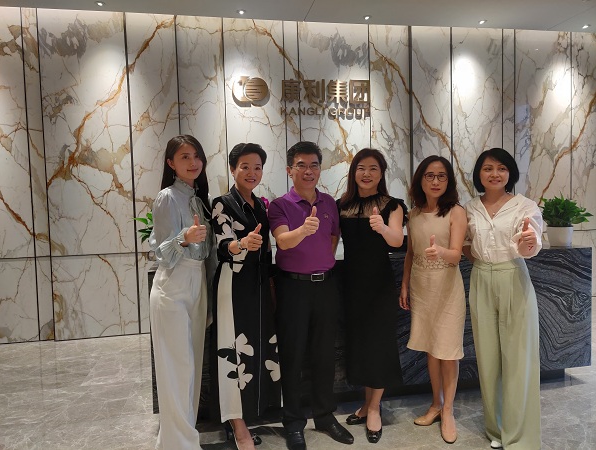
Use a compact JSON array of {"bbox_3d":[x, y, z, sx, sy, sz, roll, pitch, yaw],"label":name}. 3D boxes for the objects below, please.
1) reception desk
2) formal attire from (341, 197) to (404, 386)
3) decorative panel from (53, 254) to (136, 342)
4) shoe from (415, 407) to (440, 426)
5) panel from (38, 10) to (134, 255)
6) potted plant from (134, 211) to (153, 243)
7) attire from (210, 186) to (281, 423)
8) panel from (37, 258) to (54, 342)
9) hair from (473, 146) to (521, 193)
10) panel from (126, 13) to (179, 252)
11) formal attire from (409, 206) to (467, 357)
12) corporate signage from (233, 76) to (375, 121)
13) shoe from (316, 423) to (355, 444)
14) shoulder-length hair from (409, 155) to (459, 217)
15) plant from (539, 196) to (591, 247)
[{"bbox_3d":[0.538,0.687,3.335,2.957,0.979,0.700,-2,3,-11],"label":"reception desk"},{"bbox_3d":[0.452,0.388,2.840,0.400,1.140,0.270,-1,3,13],"label":"formal attire"},{"bbox_3d":[-2.140,0.751,4.970,0.852,0.869,0.030,-2,3,-11],"label":"decorative panel"},{"bbox_3d":[0.811,1.134,2.855,0.235,0.120,0.085,-4,4,-35],"label":"shoe"},{"bbox_3d":[-2.171,-0.934,4.844,0.832,2.505,0.040,-2,3,-11],"label":"panel"},{"bbox_3d":[-0.829,0.058,2.906,0.380,0.400,0.380,-2,3,-11],"label":"potted plant"},{"bbox_3d":[-0.277,0.450,2.609,0.410,1.300,0.310,-3,3,-18],"label":"attire"},{"bbox_3d":[-2.627,0.769,4.878,0.141,0.869,0.030,-2,3,-11],"label":"panel"},{"bbox_3d":[1.064,-0.297,2.508,0.247,0.239,0.240,-1,3,20],"label":"hair"},{"bbox_3d":[-1.519,-0.967,5.006,0.510,2.502,0.030,-2,3,-11],"label":"panel"},{"bbox_3d":[0.820,0.337,2.790,0.330,0.885,0.260,0,3,22],"label":"formal attire"},{"bbox_3d":[0.057,-1.408,5.213,1.554,0.439,0.060,-2,3,-11],"label":"corporate signage"},{"bbox_3d":[0.217,1.182,2.774,0.105,0.110,0.285,-4,4,-39],"label":"shoe"},{"bbox_3d":[0.771,-0.225,2.663,0.273,0.342,0.250,-1,3,14],"label":"shoulder-length hair"},{"bbox_3d":[1.998,-0.034,3.495,0.370,0.385,0.350,0,4,30],"label":"plant"}]

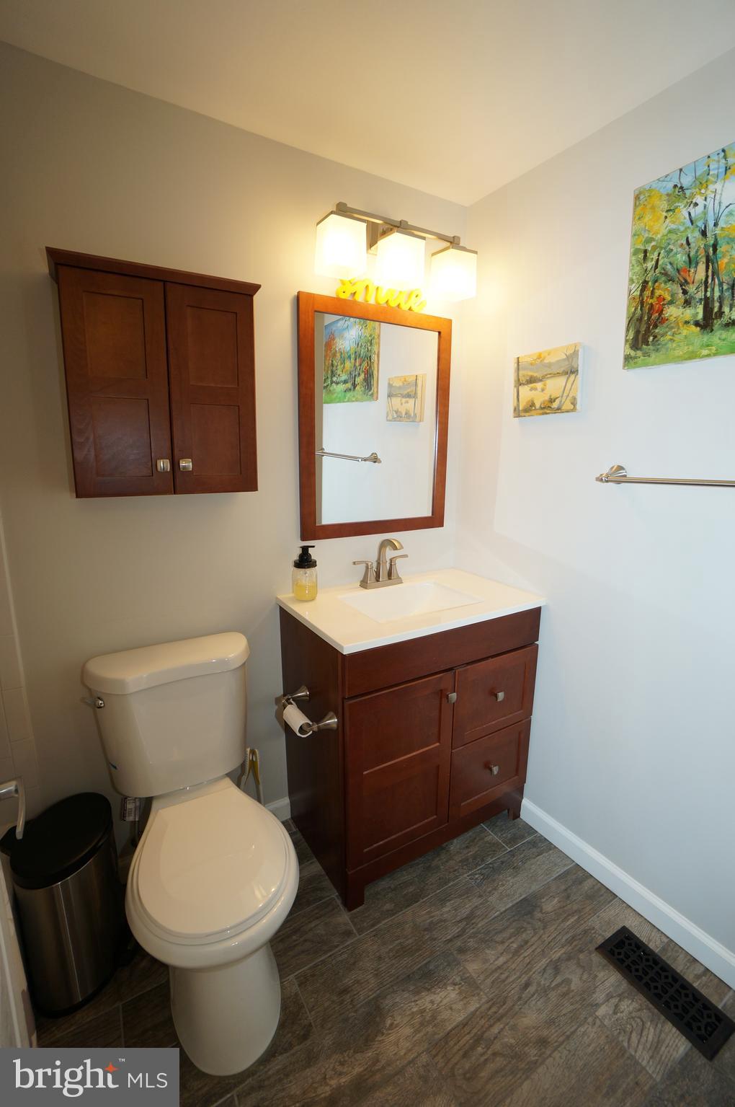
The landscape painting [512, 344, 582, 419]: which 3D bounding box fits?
[{"bbox_3d":[0.558,-0.536,1.445,0.030,0.200,0.247,-7,14,-31],"label":"landscape painting"}]

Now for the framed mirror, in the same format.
[{"bbox_3d":[0.042,-0.449,1.601,0.611,0.767,0.022,-7,14,-31],"label":"framed mirror"}]

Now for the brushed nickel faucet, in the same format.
[{"bbox_3d":[0.077,0.037,1.637,0.225,0.177,0.142,-7,14,-31],"label":"brushed nickel faucet"}]

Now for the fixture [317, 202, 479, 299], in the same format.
[{"bbox_3d":[0.087,-0.923,1.438,0.530,0.190,0.182,-7,14,-31],"label":"fixture"}]

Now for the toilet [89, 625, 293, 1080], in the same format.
[{"bbox_3d":[-0.407,0.709,1.143,0.445,0.790,0.715,-7,14,-31],"label":"toilet"}]

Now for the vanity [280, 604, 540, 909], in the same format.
[{"bbox_3d":[0.147,0.589,1.630,0.750,0.850,0.466,-7,14,-31],"label":"vanity"}]

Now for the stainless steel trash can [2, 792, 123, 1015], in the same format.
[{"bbox_3d":[-0.761,0.881,1.176,0.260,0.430,0.280,-2,12,-11],"label":"stainless steel trash can"}]

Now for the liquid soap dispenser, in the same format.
[{"bbox_3d":[-0.203,0.062,1.511,0.083,0.176,0.081,-3,13,-16],"label":"liquid soap dispenser"}]

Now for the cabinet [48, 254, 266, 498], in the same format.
[{"bbox_3d":[-0.518,-0.417,1.165,0.462,0.522,0.178,-7,14,-31],"label":"cabinet"}]

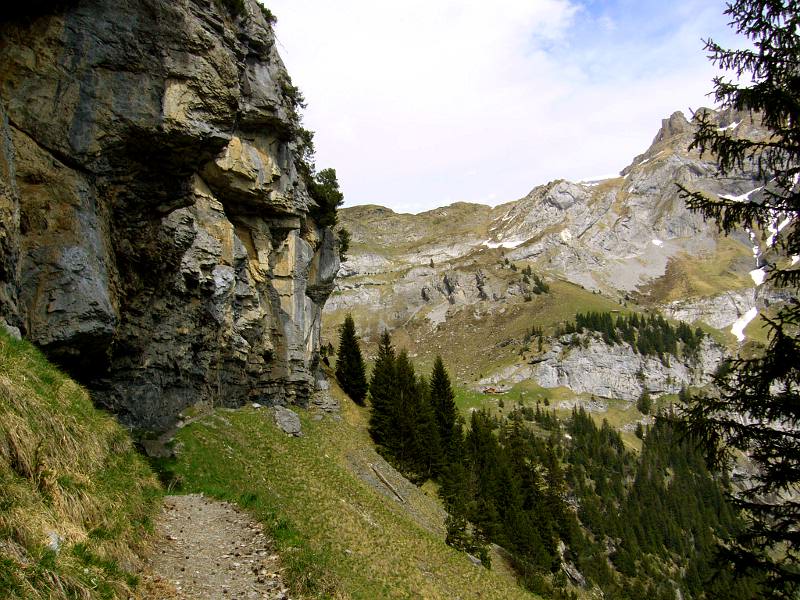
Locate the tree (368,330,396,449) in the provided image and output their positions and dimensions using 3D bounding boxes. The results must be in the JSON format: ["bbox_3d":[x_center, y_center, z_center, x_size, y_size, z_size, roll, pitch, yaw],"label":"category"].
[{"bbox_3d":[-1.110,6.450,58.000,2.370,8.530,2.370,0,-2,0],"label":"tree"}]

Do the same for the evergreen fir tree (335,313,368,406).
[{"bbox_3d":[-3.900,4.820,65.000,2.730,7.310,2.730,0,-2,0],"label":"evergreen fir tree"}]

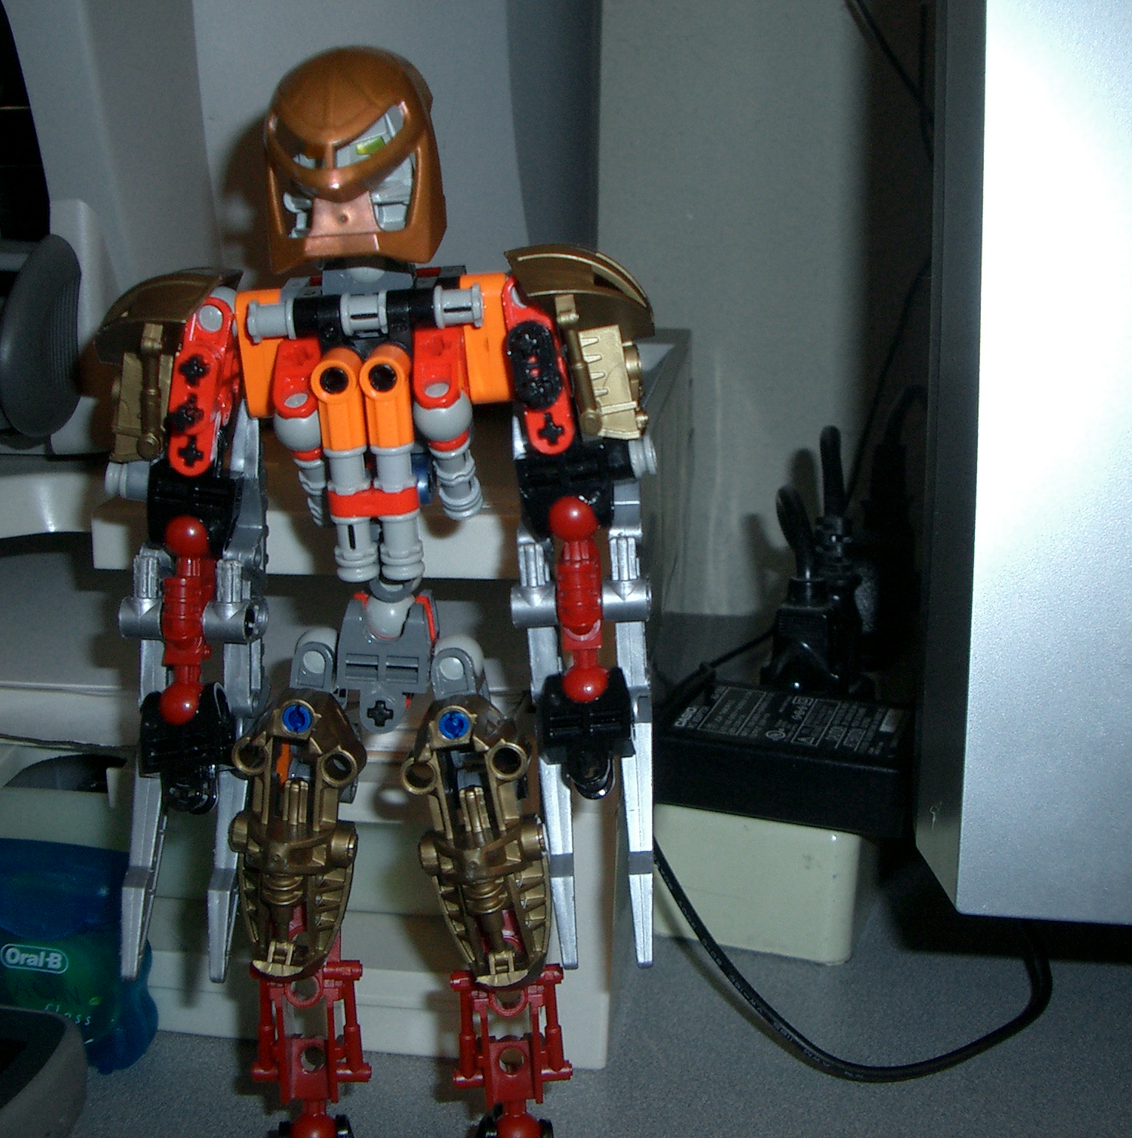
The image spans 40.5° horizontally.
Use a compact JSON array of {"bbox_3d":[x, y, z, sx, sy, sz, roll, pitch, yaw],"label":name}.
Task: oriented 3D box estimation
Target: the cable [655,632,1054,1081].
[{"bbox_3d":[0.080,0.077,0.455,0.116,0.058,0.177,1,14,0],"label":"cable"}]

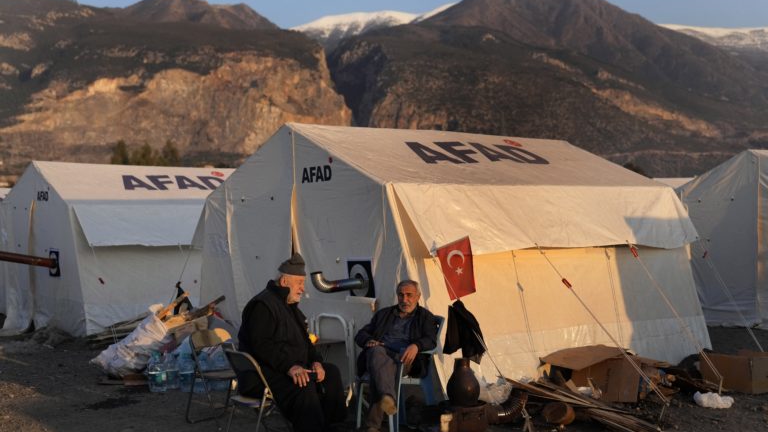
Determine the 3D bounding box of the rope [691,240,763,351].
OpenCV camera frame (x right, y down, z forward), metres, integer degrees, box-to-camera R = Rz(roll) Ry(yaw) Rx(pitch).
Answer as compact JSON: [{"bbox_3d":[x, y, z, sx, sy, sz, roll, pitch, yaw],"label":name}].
[{"bbox_3d":[3.830,0.890,10.800,0.080,1.260,1.600,0,1,-18],"label":"rope"}]

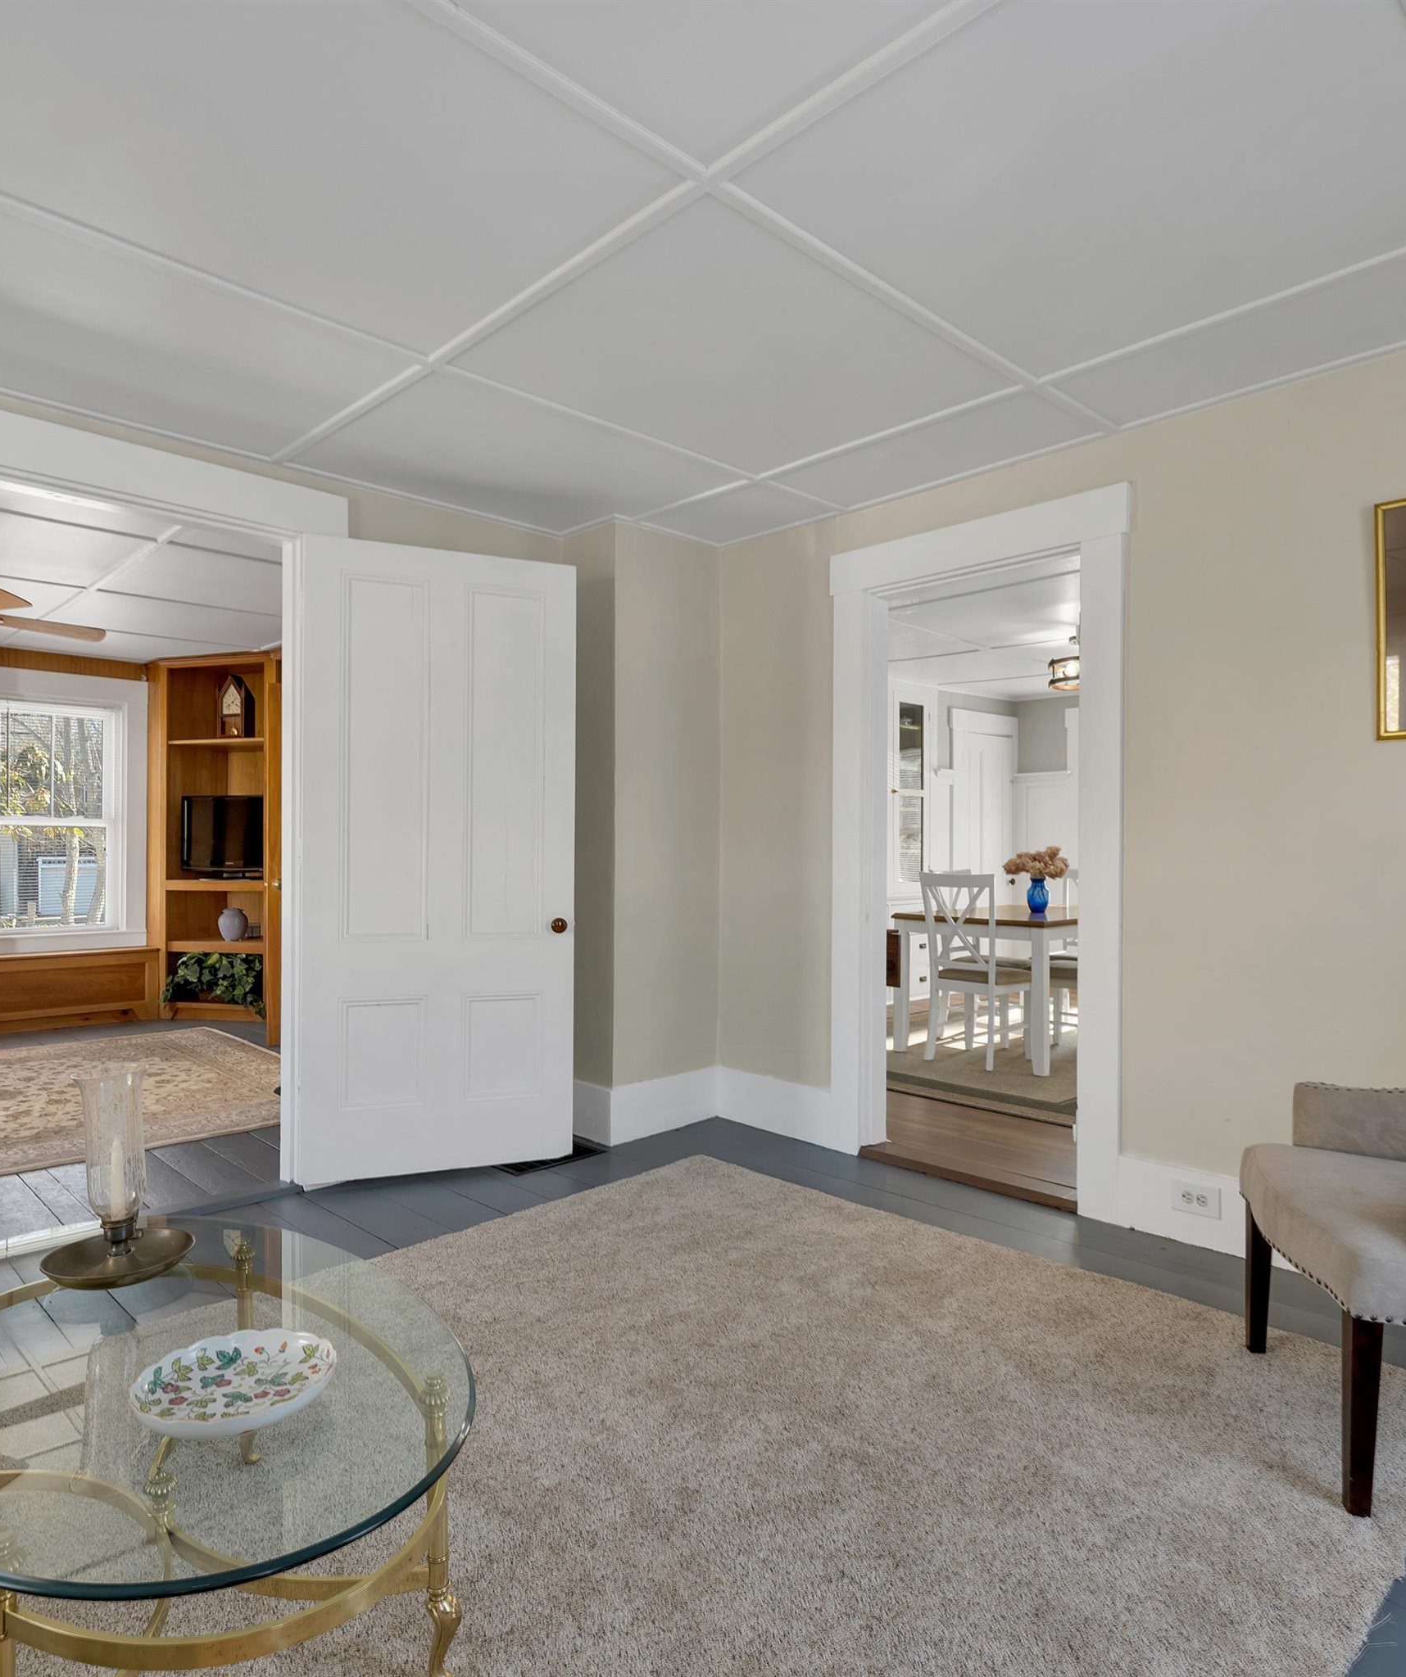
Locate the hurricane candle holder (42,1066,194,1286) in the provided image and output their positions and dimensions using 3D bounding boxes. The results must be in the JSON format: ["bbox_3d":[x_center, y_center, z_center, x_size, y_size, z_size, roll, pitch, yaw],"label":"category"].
[{"bbox_3d":[-0.971,0.554,1.631,0.220,0.332,0.220,0,-1,45],"label":"hurricane candle holder"}]

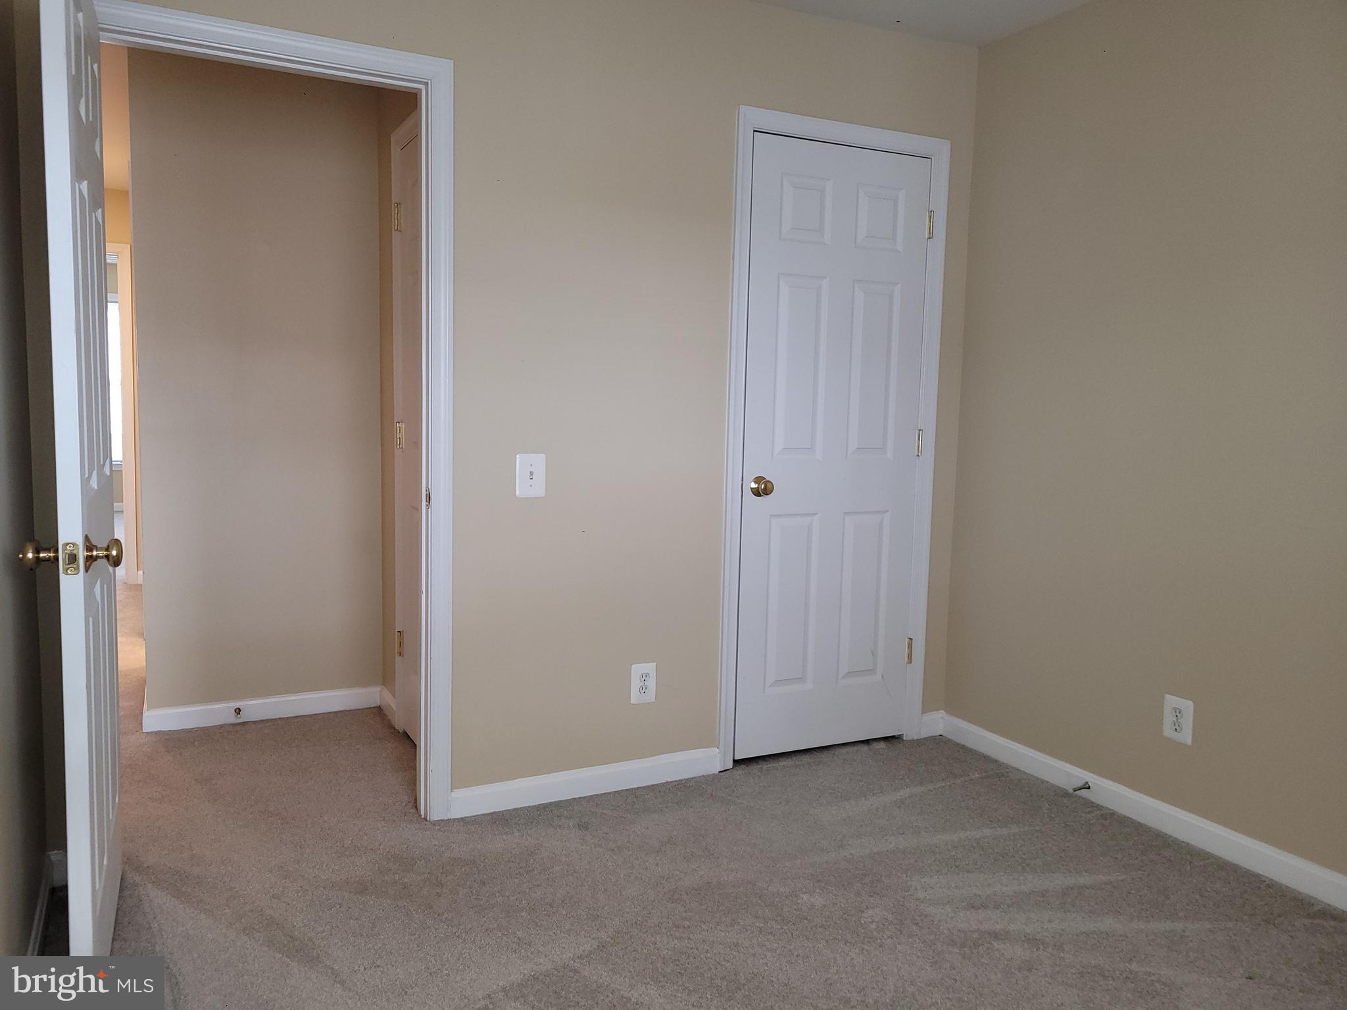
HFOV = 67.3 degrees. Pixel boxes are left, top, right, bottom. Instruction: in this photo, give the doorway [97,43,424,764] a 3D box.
[{"bbox_3d":[-1.061,-0.098,2.658,0.770,2.032,0.120,-2,6,-27],"label":"doorway"}]

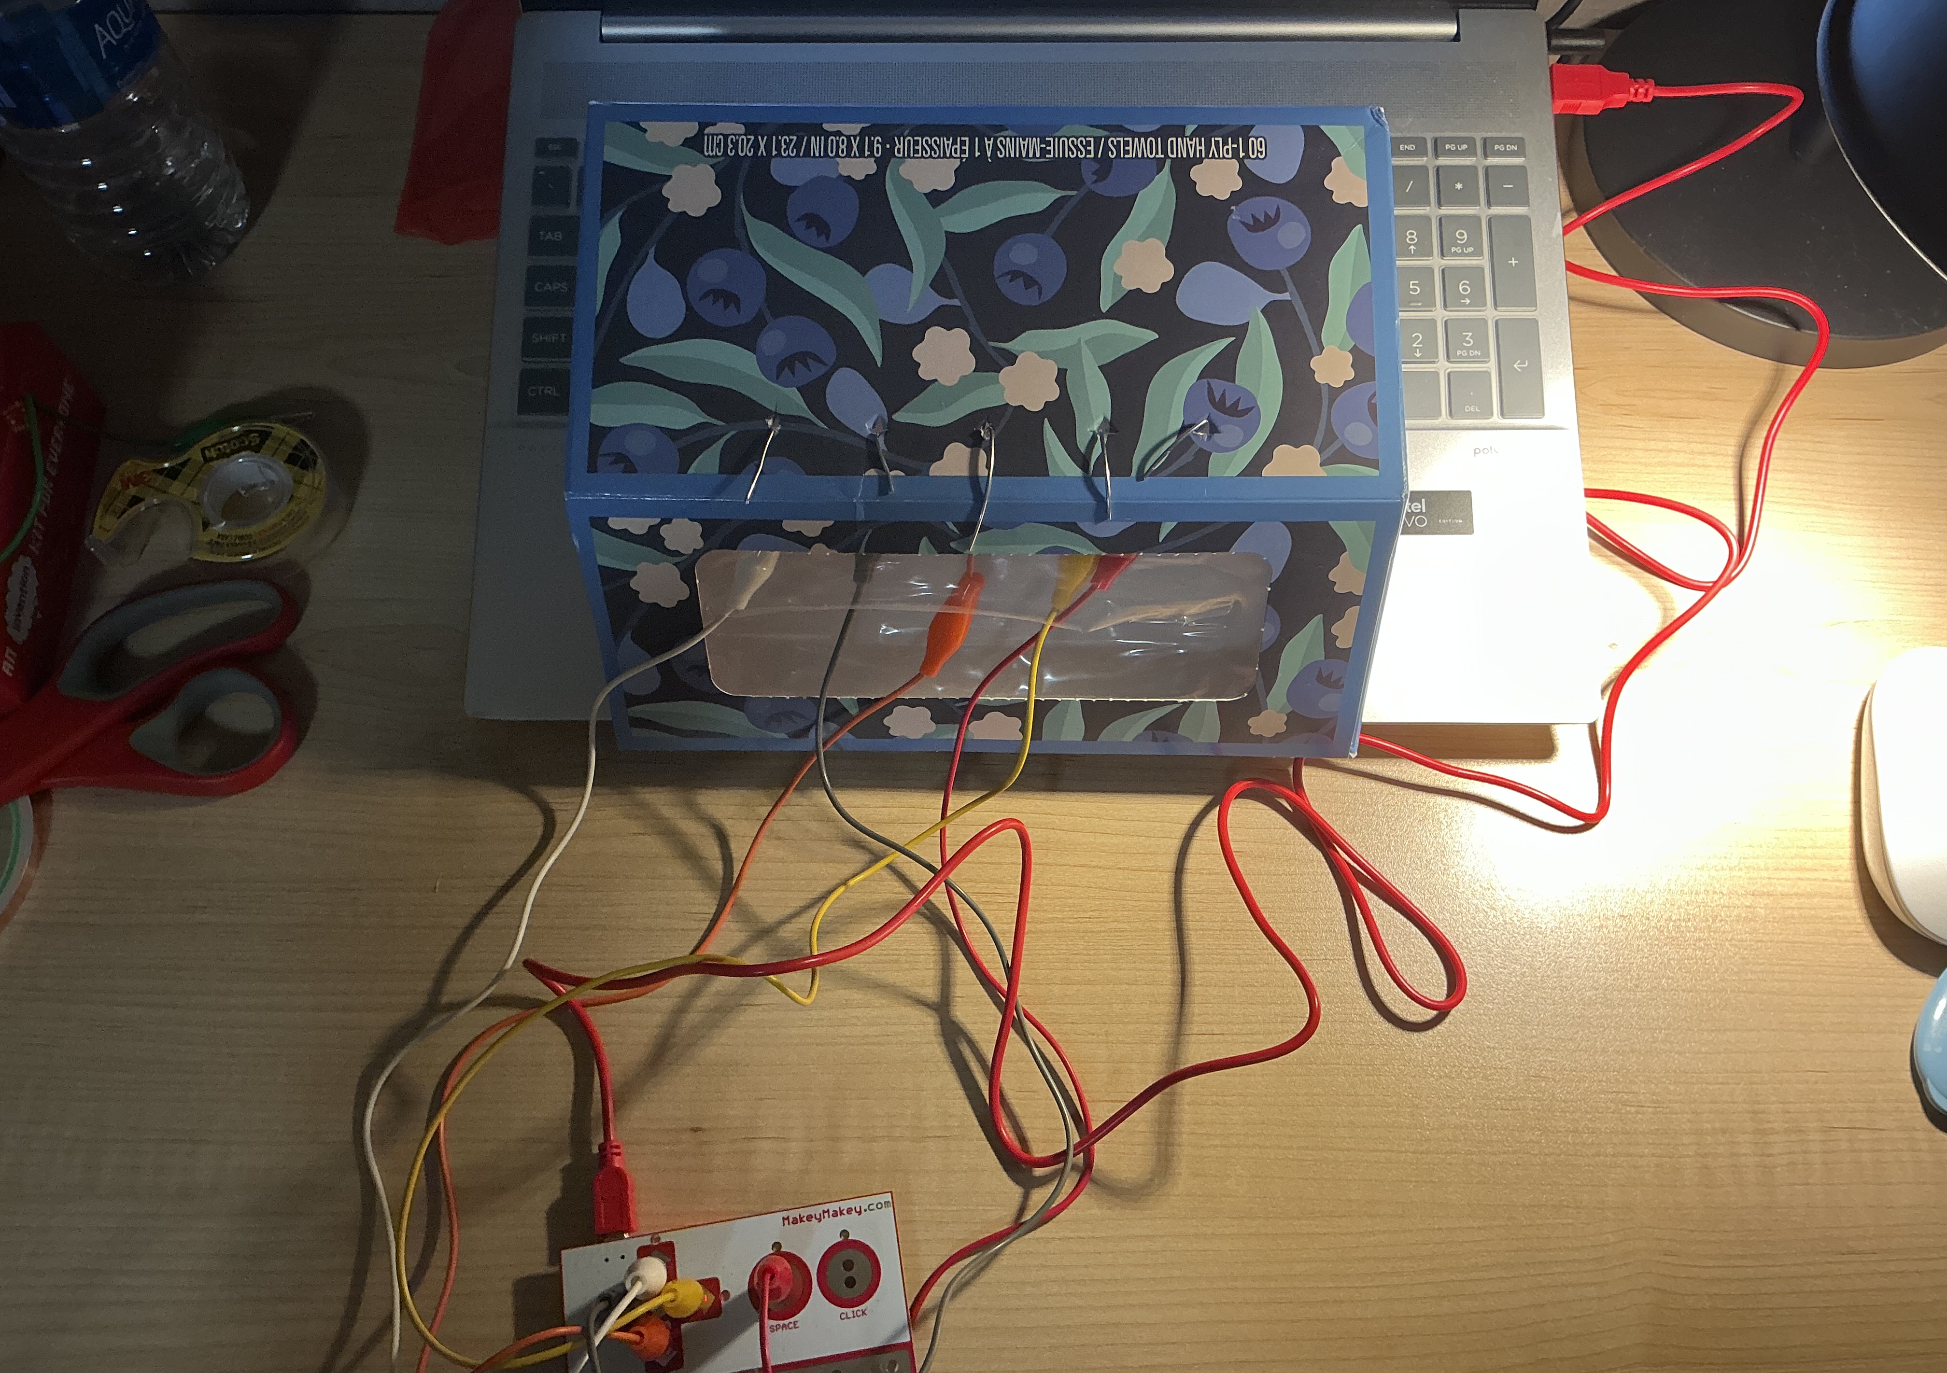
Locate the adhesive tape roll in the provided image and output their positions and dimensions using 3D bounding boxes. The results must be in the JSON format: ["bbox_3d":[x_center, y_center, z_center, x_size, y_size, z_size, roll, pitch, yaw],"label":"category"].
[{"bbox_3d":[-0.258,-0.061,0.538,0.079,0.016,0.055,-9,66,-4],"label":"adhesive tape roll"}]

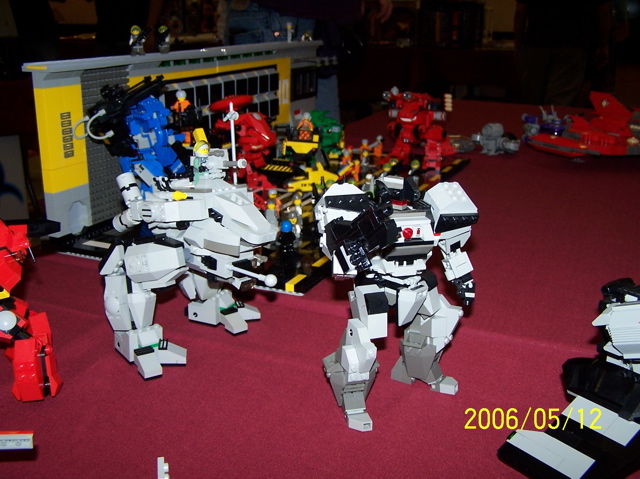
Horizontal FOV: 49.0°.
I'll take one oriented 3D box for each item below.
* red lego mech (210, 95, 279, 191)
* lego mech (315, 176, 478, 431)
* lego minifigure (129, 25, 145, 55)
[{"bbox_3d":[-0.112,-0.146,1.109,0.112,0.163,0.118,8,19,20],"label":"red lego mech"},{"bbox_3d":[0.053,0.043,0.534,0.122,0.182,0.092,-4,18,-16],"label":"lego mech"},{"bbox_3d":[-0.255,-0.278,0.977,0.024,0.042,0.015,-2,18,-10],"label":"lego minifigure"}]

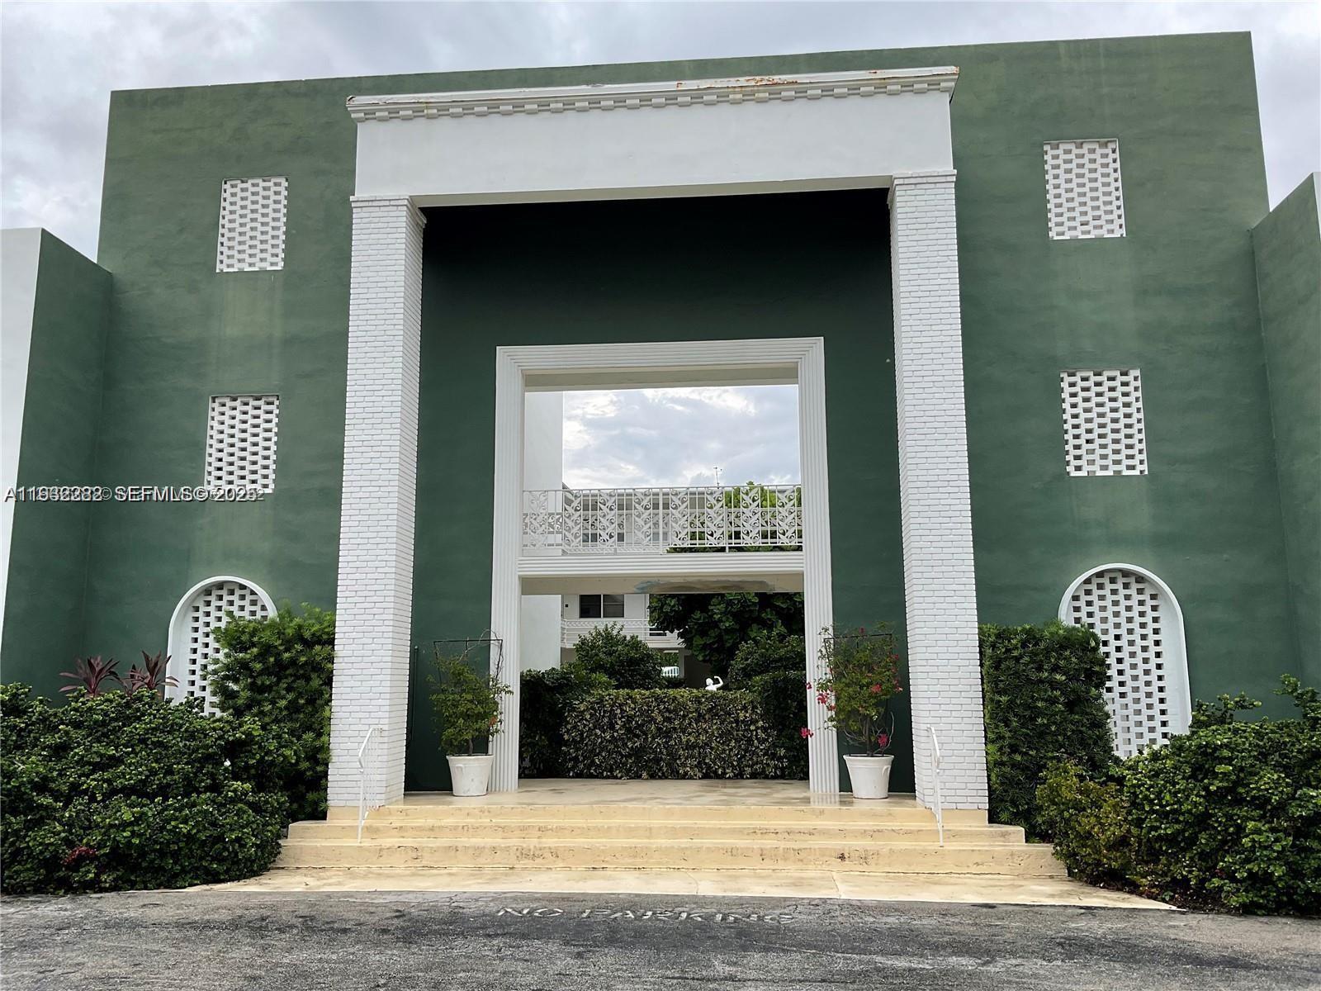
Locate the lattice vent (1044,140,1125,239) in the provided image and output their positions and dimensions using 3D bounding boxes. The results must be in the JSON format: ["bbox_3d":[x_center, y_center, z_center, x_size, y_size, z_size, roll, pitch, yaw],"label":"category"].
[{"bbox_3d":[5.107,-3.661,13.363,0.879,1.238,0.132,-1,-9,5],"label":"lattice vent"}]

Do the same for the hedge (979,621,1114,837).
[{"bbox_3d":[4.013,2.561,11.790,1.286,2.306,1.282,-1,-10,5],"label":"hedge"}]

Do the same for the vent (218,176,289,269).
[{"bbox_3d":[-5.367,-3.566,14.634,0.894,1.299,0.120,-1,-10,5],"label":"vent"}]

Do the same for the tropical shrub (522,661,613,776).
[{"bbox_3d":[-1.351,3.189,15.823,1.401,1.525,1.165,-1,-10,5],"label":"tropical shrub"}]

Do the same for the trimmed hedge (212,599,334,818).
[{"bbox_3d":[-4.163,2.519,12.210,1.351,2.485,1.181,-1,-9,5],"label":"trimmed hedge"}]

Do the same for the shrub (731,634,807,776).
[{"bbox_3d":[1.527,2.817,14.910,1.096,1.899,1.039,-1,-9,5],"label":"shrub"}]

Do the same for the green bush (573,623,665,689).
[{"bbox_3d":[-0.577,2.948,16.369,1.380,2.079,1.323,-1,-9,5],"label":"green bush"}]

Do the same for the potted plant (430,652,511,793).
[{"bbox_3d":[-2.150,2.586,12.553,0.936,1.588,0.803,-1,-9,5],"label":"potted plant"}]

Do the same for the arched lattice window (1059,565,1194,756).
[{"bbox_3d":[5.210,1.968,12.447,1.347,2.400,0.236,-1,-9,5],"label":"arched lattice window"}]

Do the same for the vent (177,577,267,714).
[{"bbox_3d":[-5.260,2.198,13.462,1.181,2.306,0.142,-1,-9,5],"label":"vent"}]

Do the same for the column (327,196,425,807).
[{"bbox_3d":[-3.175,-0.035,12.469,0.667,6.784,0.701,-1,-10,5],"label":"column"}]

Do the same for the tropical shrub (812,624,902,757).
[{"bbox_3d":[2.219,2.196,12.499,1.014,1.480,0.780,-1,-10,5],"label":"tropical shrub"}]

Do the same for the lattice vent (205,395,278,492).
[{"bbox_3d":[-5.320,-0.652,14.138,0.905,1.266,0.120,-1,-10,5],"label":"lattice vent"}]

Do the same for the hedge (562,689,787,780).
[{"bbox_3d":[0.206,3.266,15.284,3.040,1.174,1.002,-1,-10,5],"label":"hedge"}]

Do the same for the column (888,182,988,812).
[{"bbox_3d":[2.968,-0.160,11.959,0.677,6.784,0.701,-1,-10,5],"label":"column"}]

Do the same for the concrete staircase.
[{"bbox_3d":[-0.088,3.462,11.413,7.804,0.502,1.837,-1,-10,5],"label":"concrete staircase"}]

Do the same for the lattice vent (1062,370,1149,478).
[{"bbox_3d":[5.304,-0.862,13.254,0.914,1.289,0.120,-1,-10,5],"label":"lattice vent"}]

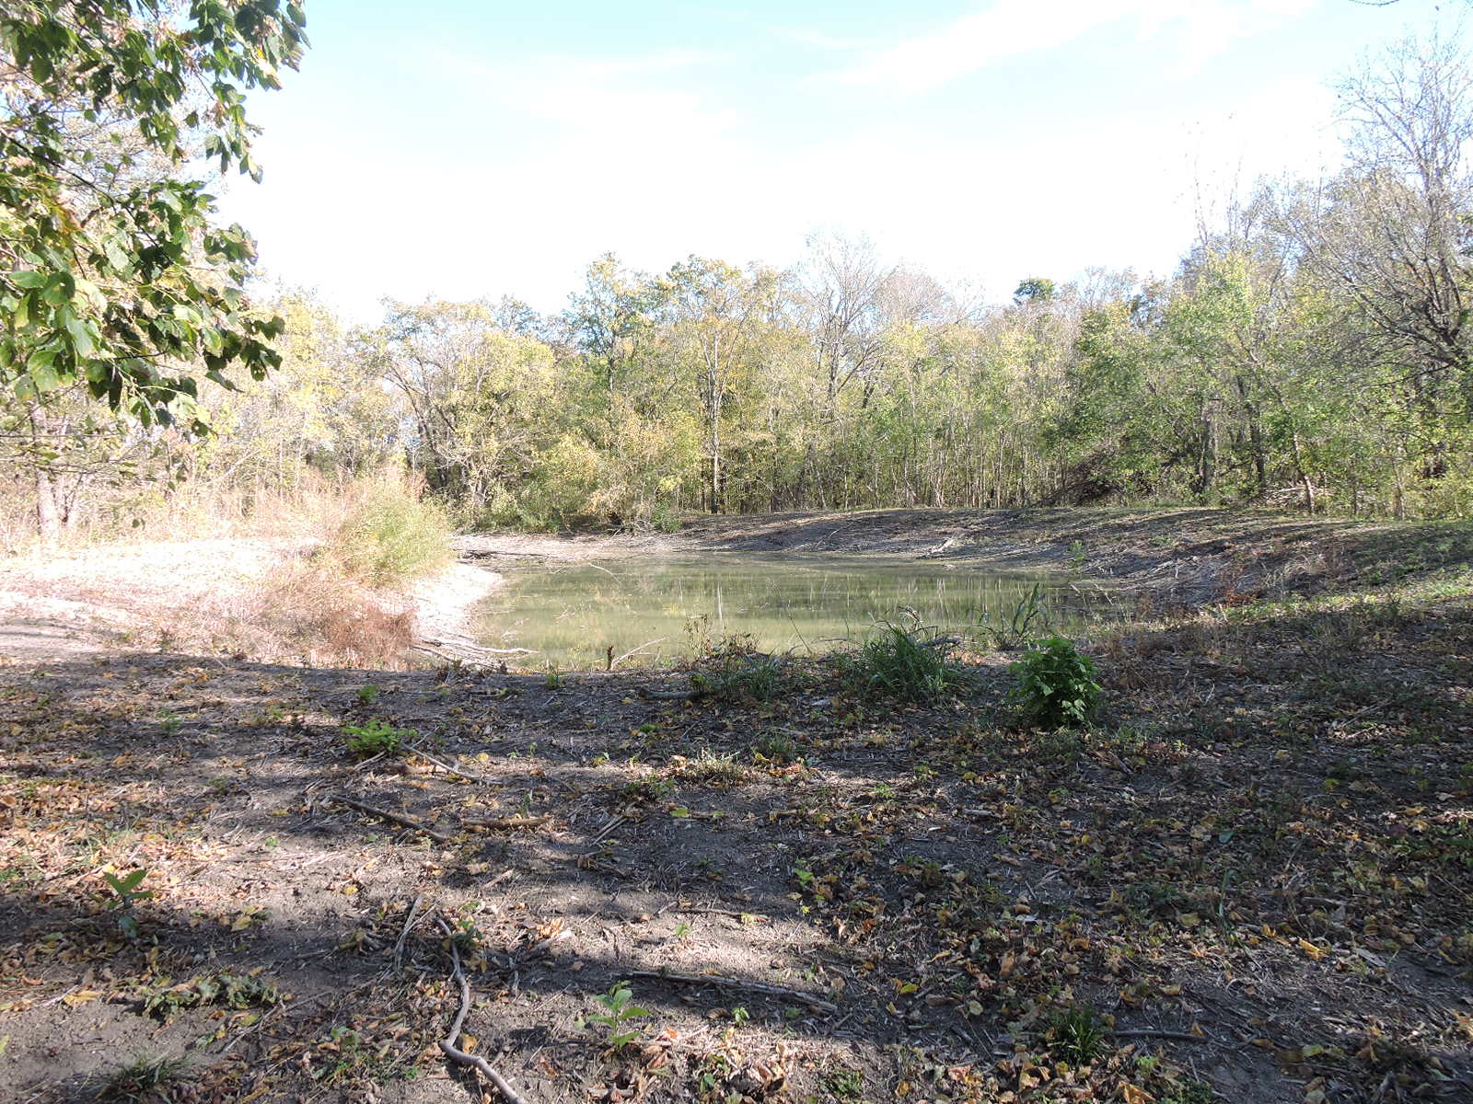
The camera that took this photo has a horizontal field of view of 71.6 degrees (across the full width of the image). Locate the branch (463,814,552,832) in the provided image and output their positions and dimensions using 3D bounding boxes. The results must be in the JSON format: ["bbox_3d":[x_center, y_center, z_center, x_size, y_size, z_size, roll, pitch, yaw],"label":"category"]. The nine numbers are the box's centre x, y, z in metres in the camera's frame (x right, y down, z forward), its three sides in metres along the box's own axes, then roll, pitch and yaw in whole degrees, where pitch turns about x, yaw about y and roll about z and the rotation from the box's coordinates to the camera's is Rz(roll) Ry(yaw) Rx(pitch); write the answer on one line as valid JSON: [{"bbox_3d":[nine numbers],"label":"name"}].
[{"bbox_3d":[-1.111,1.308,4.968,0.411,0.050,0.070,0,3,-2],"label":"branch"}]

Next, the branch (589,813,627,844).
[{"bbox_3d":[-0.599,1.280,4.812,0.080,0.050,0.394,1,3,13],"label":"branch"}]

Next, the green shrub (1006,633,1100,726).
[{"bbox_3d":[2.278,0.906,7.294,0.660,0.620,0.600,0,3,0],"label":"green shrub"}]

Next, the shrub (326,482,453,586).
[{"bbox_3d":[-6.557,-0.315,19.300,2.250,1.870,1.950,-1,3,-19],"label":"shrub"}]

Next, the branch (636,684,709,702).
[{"bbox_3d":[-0.498,1.091,7.966,0.575,0.090,0.100,0,3,0],"label":"branch"}]

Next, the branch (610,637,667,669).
[{"bbox_3d":[-0.876,0.907,9.200,0.520,0.290,0.150,0,3,-6],"label":"branch"}]

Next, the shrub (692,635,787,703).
[{"bbox_3d":[0.024,0.964,8.350,0.780,0.500,0.650,0,3,0],"label":"shrub"}]

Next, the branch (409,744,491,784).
[{"bbox_3d":[-1.721,1.242,6.075,0.090,0.070,1.026,-3,5,-42],"label":"branch"}]

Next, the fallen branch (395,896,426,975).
[{"bbox_3d":[-1.169,1.341,3.671,0.070,0.050,0.659,-1,3,-11],"label":"fallen branch"}]

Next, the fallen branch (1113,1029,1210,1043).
[{"bbox_3d":[1.247,1.419,2.996,0.269,0.025,0.035,1,3,10],"label":"fallen branch"}]

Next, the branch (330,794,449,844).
[{"bbox_3d":[-1.710,1.266,4.965,1.058,0.060,0.080,3,4,41],"label":"branch"}]

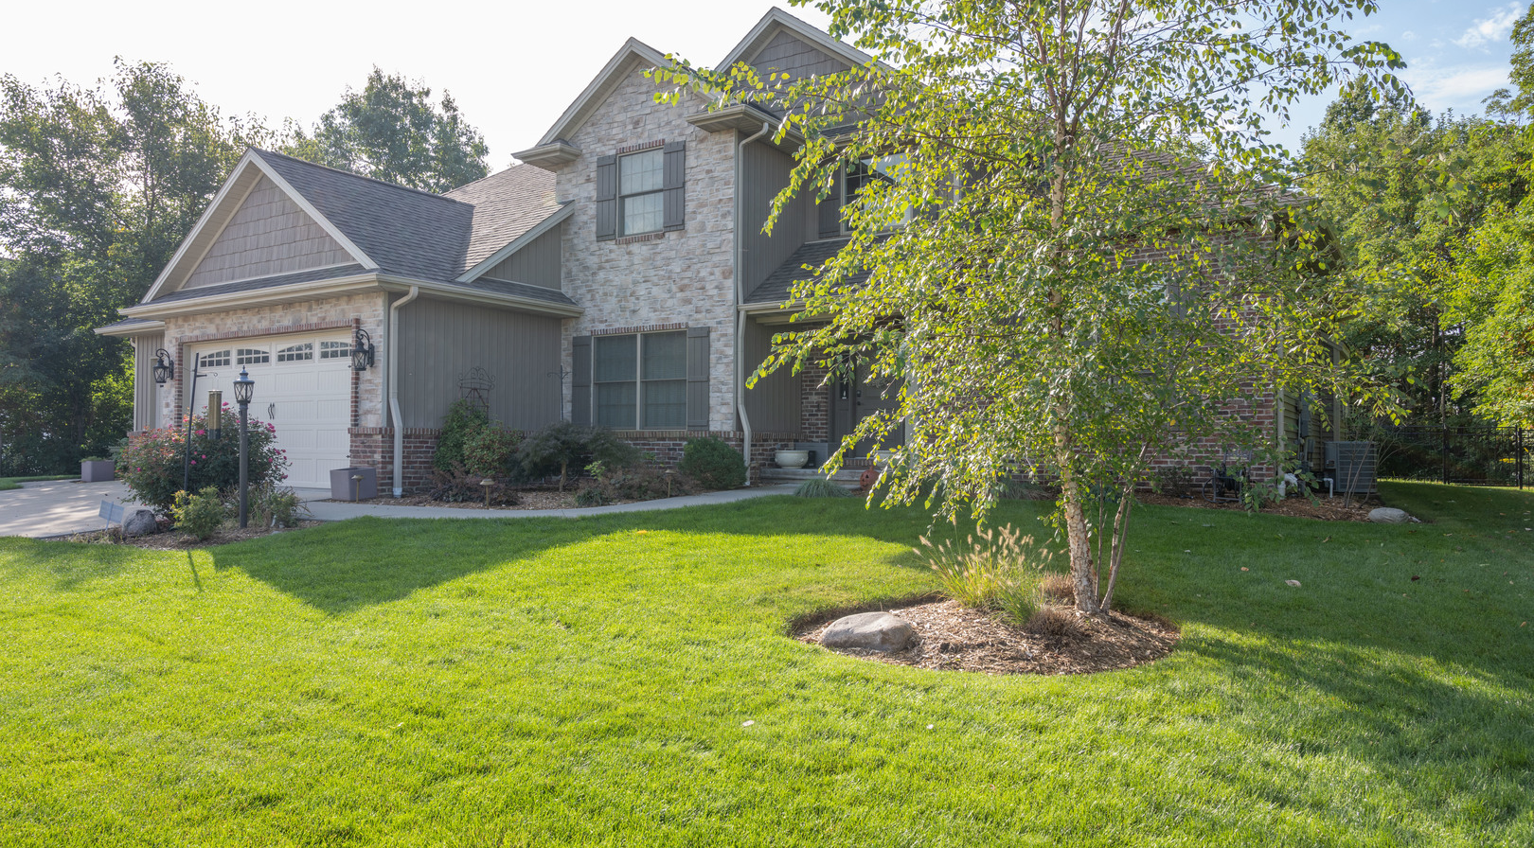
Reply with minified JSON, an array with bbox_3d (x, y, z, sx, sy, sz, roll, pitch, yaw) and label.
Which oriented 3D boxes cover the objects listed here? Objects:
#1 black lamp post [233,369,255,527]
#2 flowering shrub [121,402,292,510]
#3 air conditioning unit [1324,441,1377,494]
[{"bbox_3d":[-6.234,0.279,12.200,0.225,1.945,0.225,1,-1,-27],"label":"black lamp post"},{"bbox_3d":[-7.100,0.452,12.850,1.850,1.400,1.650,1,-1,-29],"label":"flowering shrub"},{"bbox_3d":[9.638,0.704,16.866,0.735,0.830,0.735,-1,-1,33],"label":"air conditioning unit"}]

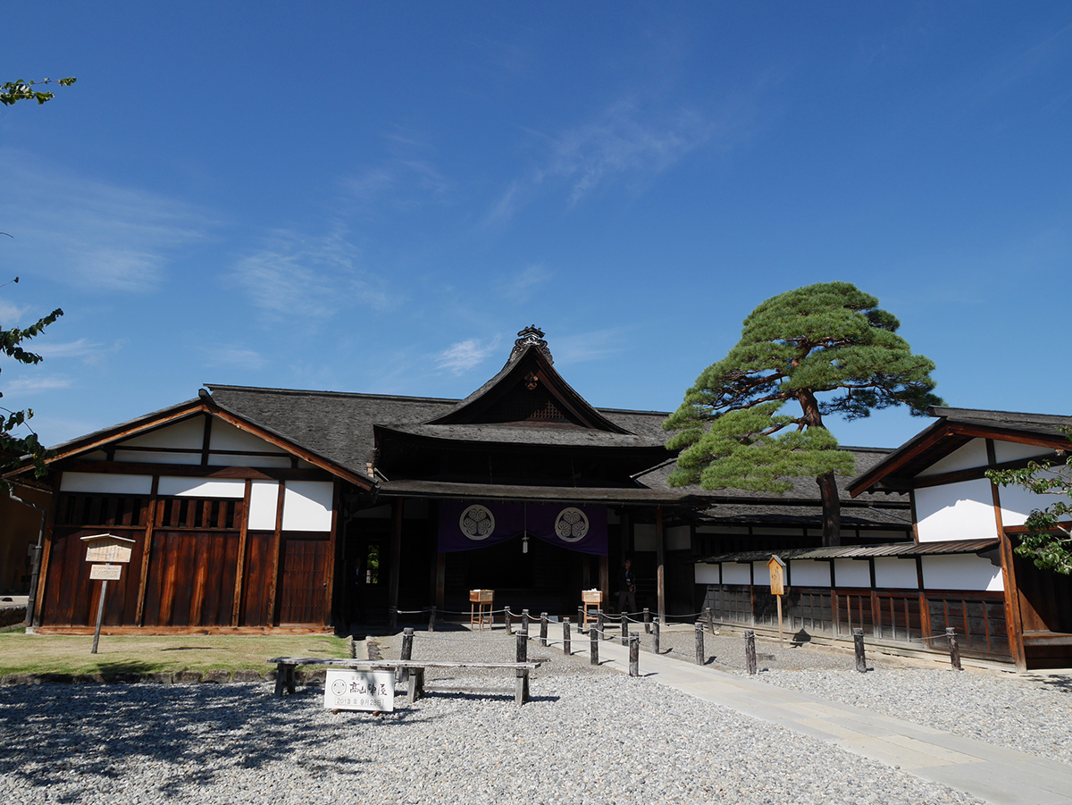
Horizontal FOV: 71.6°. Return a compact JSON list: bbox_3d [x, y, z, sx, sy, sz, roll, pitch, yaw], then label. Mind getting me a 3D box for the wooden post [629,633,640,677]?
[{"bbox_3d":[1.381,3.533,10.436,0.122,0.596,0.122,4,-13,-13],"label":"wooden post"}]

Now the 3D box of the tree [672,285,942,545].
[{"bbox_3d":[6.863,1.155,18.853,6.732,9.160,6.120,-4,-14,20],"label":"tree"}]

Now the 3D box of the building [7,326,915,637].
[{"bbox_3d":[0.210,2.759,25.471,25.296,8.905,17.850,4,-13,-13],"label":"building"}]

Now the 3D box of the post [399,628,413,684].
[{"bbox_3d":[-1.711,3.292,9.702,0.128,0.673,0.128,4,-13,-13],"label":"post"}]

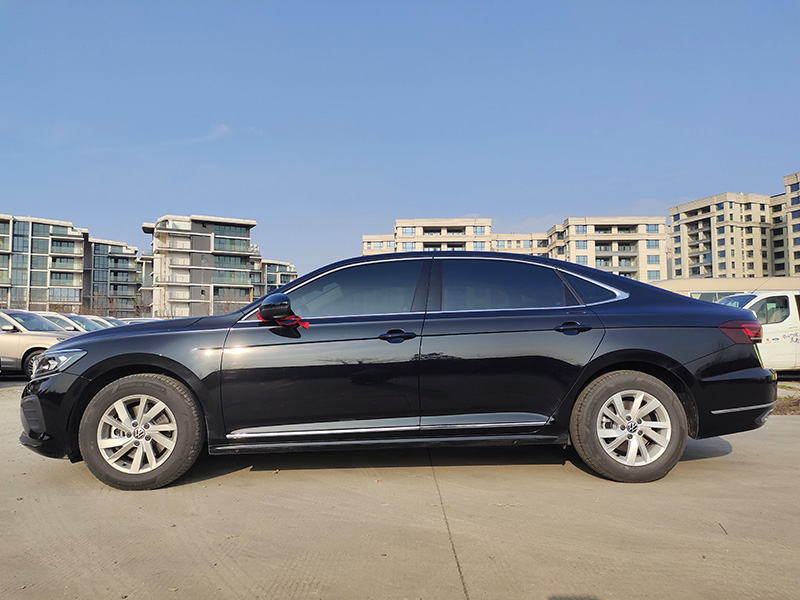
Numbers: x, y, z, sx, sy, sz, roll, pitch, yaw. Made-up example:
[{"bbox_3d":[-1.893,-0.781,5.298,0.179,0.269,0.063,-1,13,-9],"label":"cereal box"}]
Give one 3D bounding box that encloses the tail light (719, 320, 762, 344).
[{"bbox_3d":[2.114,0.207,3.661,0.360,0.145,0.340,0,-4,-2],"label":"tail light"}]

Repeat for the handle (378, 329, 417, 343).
[{"bbox_3d":[-0.015,0.206,3.360,0.215,0.075,0.055,0,-4,-2],"label":"handle"}]

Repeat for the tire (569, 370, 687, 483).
[{"bbox_3d":[1.376,0.757,3.504,0.660,0.655,0.220,0,-4,-2],"label":"tire"}]

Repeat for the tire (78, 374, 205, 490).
[{"bbox_3d":[-1.492,0.761,3.382,0.660,0.655,0.220,0,-4,-2],"label":"tire"}]

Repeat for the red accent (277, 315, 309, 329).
[{"bbox_3d":[-0.608,0.120,3.290,0.180,0.080,0.120,0,-4,-2],"label":"red accent"}]

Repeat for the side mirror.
[{"bbox_3d":[-0.708,0.055,3.280,0.180,0.175,0.230,0,-4,-2],"label":"side mirror"}]

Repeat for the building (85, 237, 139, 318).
[{"bbox_3d":[-69.095,-1.784,137.684,11.500,23.000,12.000,1,-4,-22],"label":"building"}]

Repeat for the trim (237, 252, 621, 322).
[{"bbox_3d":[0.236,-0.077,3.559,2.350,0.450,0.240,0,-4,-2],"label":"trim"}]

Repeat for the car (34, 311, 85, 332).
[{"bbox_3d":[-8.900,1.083,15.195,4.650,1.580,1.850,0,-4,-2],"label":"car"}]

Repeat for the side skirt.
[{"bbox_3d":[-0.055,0.840,3.368,2.080,0.085,0.110,0,-4,-2],"label":"side skirt"}]

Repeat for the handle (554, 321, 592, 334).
[{"bbox_3d":[1.023,0.163,3.412,0.215,0.075,0.055,0,-4,-2],"label":"handle"}]

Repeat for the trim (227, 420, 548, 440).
[{"bbox_3d":[-0.060,0.747,3.324,1.860,0.075,0.035,0,-4,-2],"label":"trim"}]

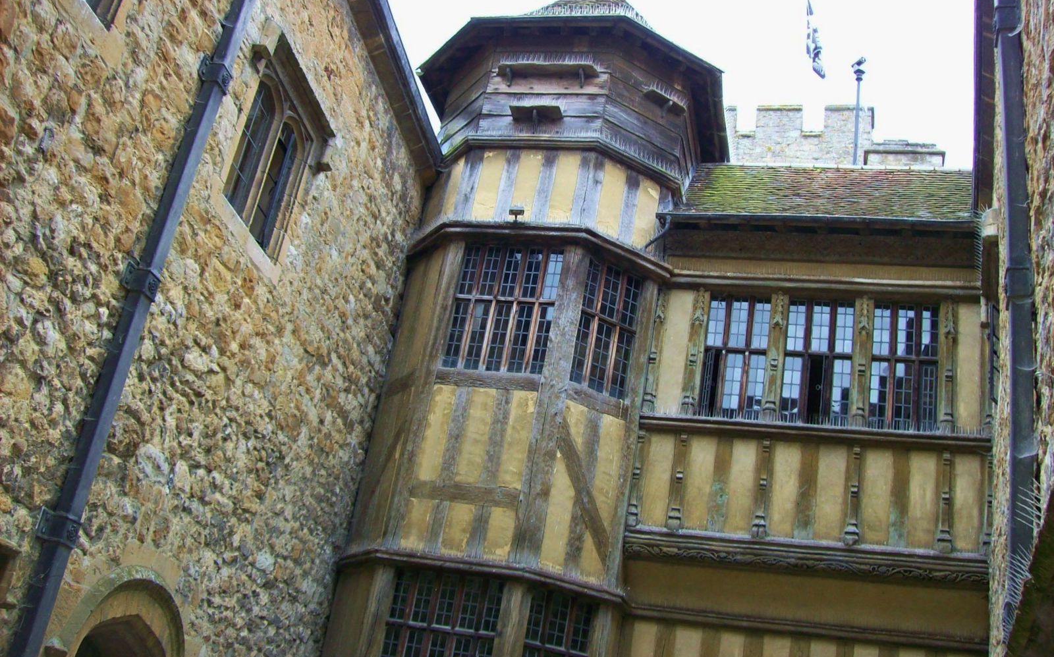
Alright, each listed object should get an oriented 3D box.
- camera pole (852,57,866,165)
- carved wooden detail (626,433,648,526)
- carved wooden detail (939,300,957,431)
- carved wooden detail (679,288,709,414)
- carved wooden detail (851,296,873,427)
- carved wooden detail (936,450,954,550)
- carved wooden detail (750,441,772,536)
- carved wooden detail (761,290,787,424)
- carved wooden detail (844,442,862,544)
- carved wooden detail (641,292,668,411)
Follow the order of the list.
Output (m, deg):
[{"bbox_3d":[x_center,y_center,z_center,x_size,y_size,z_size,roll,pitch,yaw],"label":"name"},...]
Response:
[{"bbox_3d":[5.859,-3.818,19.511,0.240,2.500,0.360,18,-24,-18],"label":"camera pole"},{"bbox_3d":[1.196,1.623,11.857,0.140,1.038,0.120,4,-24,13],"label":"carved wooden detail"},{"bbox_3d":[4.524,0.378,11.770,0.160,1.476,0.120,4,-24,13],"label":"carved wooden detail"},{"bbox_3d":[1.885,0.245,12.363,0.160,1.487,0.120,4,-24,13],"label":"carved wooden detail"},{"bbox_3d":[3.658,0.353,11.956,0.160,1.490,0.120,4,-24,13],"label":"carved wooden detail"},{"bbox_3d":[4.263,1.756,11.178,0.140,1.034,0.120,4,-24,13],"label":"carved wooden detail"},{"bbox_3d":[2.474,1.683,11.572,0.140,1.050,0.120,4,-24,13],"label":"carved wooden detail"},{"bbox_3d":[2.748,0.305,12.162,0.160,1.479,0.120,4,-24,13],"label":"carved wooden detail"},{"bbox_3d":[3.384,1.722,11.371,0.140,1.047,0.120,4,-24,13],"label":"carved wooden detail"},{"bbox_3d":[1.458,0.248,12.448,0.150,1.482,0.120,4,-24,13],"label":"carved wooden detail"}]

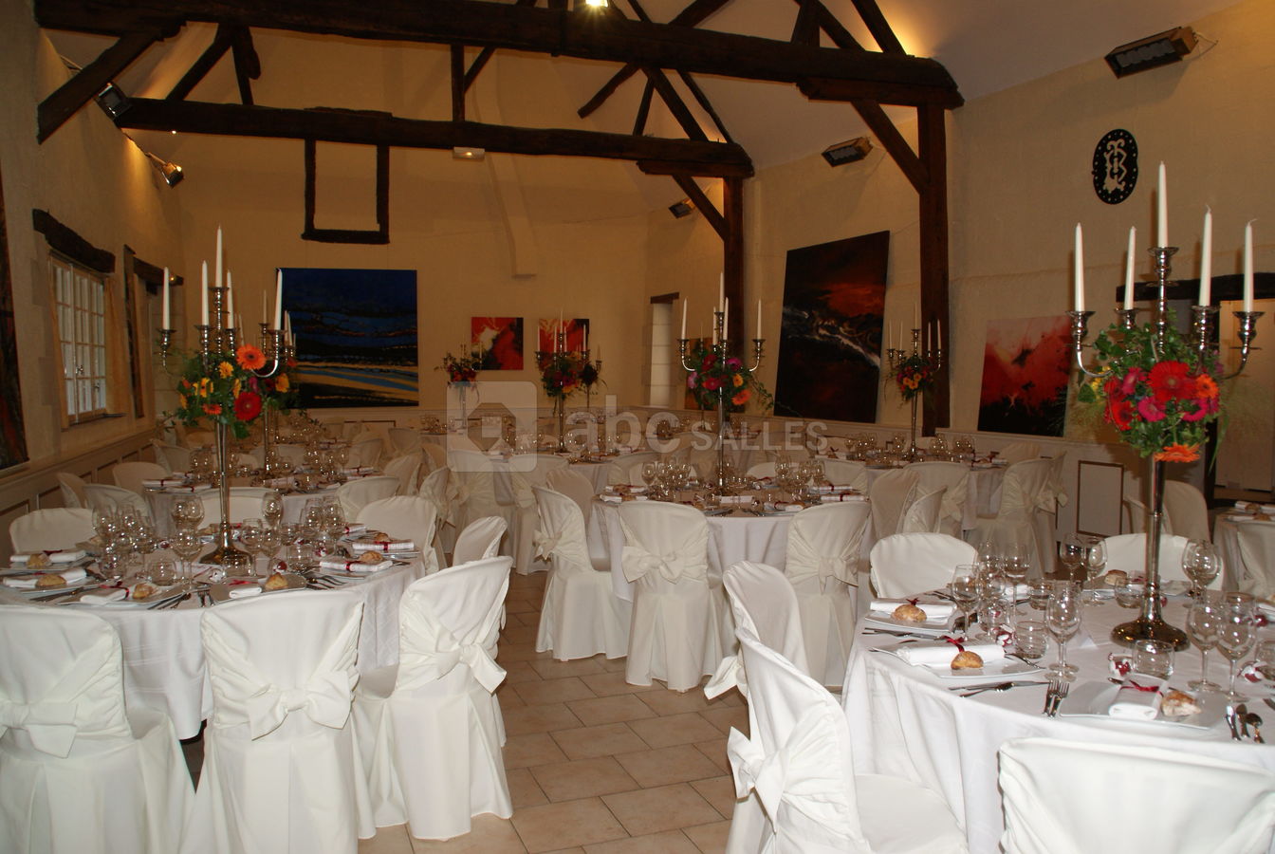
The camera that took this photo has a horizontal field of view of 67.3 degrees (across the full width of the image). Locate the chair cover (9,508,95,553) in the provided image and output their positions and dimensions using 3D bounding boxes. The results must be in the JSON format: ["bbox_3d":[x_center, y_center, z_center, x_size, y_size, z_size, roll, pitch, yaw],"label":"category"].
[{"bbox_3d":[-2.452,0.817,4.283,0.550,0.890,0.470,2,3,37],"label":"chair cover"}]

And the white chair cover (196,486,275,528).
[{"bbox_3d":[-1.924,0.786,4.601,0.450,0.870,0.540,-1,3,-21],"label":"white chair cover"}]

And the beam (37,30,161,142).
[{"bbox_3d":[-4.341,-2.788,7.678,1.200,0.210,0.200,-45,11,-6],"label":"beam"}]

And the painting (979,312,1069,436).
[{"bbox_3d":[3.359,-0.435,8.316,0.040,0.992,0.998,4,1,-21],"label":"painting"}]

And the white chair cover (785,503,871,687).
[{"bbox_3d":[0.798,0.777,4.724,0.450,0.870,0.540,-1,3,-21],"label":"white chair cover"}]

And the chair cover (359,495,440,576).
[{"bbox_3d":[-1.268,0.790,4.541,0.460,0.878,0.530,1,3,20],"label":"chair cover"}]

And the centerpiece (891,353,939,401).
[{"bbox_3d":[2.292,-0.411,7.909,0.390,0.400,0.380,1,3,14],"label":"centerpiece"}]

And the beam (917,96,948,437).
[{"bbox_3d":[2.877,-1.534,9.302,0.210,3.190,0.210,-3,3,-14],"label":"beam"}]

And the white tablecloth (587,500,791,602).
[{"bbox_3d":[0.596,0.700,5.954,1.840,0.540,1.840,0,3,0],"label":"white tablecloth"}]

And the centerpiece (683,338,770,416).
[{"bbox_3d":[0.519,-0.290,5.571,0.480,0.430,0.440,0,3,0],"label":"centerpiece"}]

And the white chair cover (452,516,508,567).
[{"bbox_3d":[-0.902,0.826,4.153,0.550,0.890,0.470,-2,3,-37],"label":"white chair cover"}]

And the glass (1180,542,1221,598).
[{"bbox_3d":[1.782,0.469,3.032,0.095,0.200,0.095,1,3,0],"label":"glass"}]

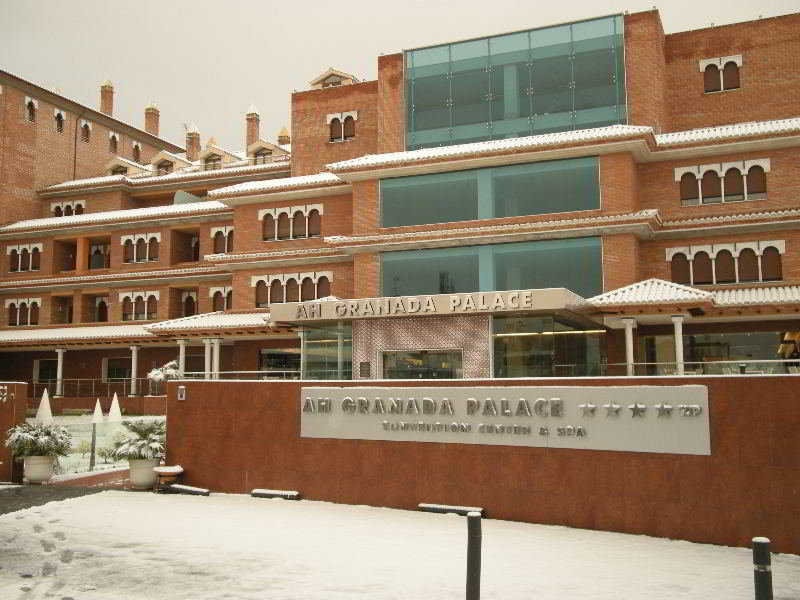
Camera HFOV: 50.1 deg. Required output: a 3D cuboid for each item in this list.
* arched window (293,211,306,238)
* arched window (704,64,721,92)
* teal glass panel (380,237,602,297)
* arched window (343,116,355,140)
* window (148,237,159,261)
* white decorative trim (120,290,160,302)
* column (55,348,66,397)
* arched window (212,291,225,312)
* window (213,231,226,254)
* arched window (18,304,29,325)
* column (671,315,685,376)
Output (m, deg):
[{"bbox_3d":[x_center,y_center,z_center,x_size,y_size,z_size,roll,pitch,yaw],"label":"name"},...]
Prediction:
[{"bbox_3d":[-4.699,-3.531,39.974,0.720,1.332,0.150,-3,-7,22],"label":"arched window"},{"bbox_3d":[14.144,-10.027,38.706,0.680,1.306,0.150,-3,-7,22],"label":"arched window"},{"bbox_3d":[3.575,-1.063,35.243,9.445,2.450,0.120,-3,-7,21],"label":"teal glass panel"},{"bbox_3d":[-2.263,-7.838,39.217,0.555,1.161,0.250,-3,-7,22],"label":"arched window"},{"bbox_3d":[-13.474,-2.766,47.047,0.726,1.355,0.180,-3,-8,21],"label":"window"},{"bbox_3d":[-14.034,-0.185,46.278,2.715,0.479,0.200,-3,-7,22],"label":"white decorative trim"},{"bbox_3d":[-17.684,3.808,44.541,0.420,2.480,0.420,-3,-7,21],"label":"column"},{"bbox_3d":[-9.491,0.155,44.703,0.720,1.315,0.150,-3,-7,22],"label":"arched window"},{"bbox_3d":[-9.439,-2.940,45.015,0.740,1.370,0.200,-3,-7,21],"label":"window"},{"bbox_3d":[-21.922,0.785,49.787,0.740,1.290,0.150,-3,-7,22],"label":"arched window"},{"bbox_3d":[9.055,1.761,27.794,0.380,2.455,0.380,-3,-7,22],"label":"column"}]

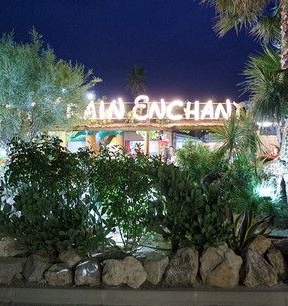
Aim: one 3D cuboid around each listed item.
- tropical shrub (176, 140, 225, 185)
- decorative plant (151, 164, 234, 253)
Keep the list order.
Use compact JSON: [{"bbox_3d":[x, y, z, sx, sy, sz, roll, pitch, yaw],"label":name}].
[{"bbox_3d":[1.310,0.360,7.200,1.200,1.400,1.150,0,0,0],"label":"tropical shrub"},{"bbox_3d":[0.660,0.750,4.250,1.150,1.220,1.000,0,0,0],"label":"decorative plant"}]

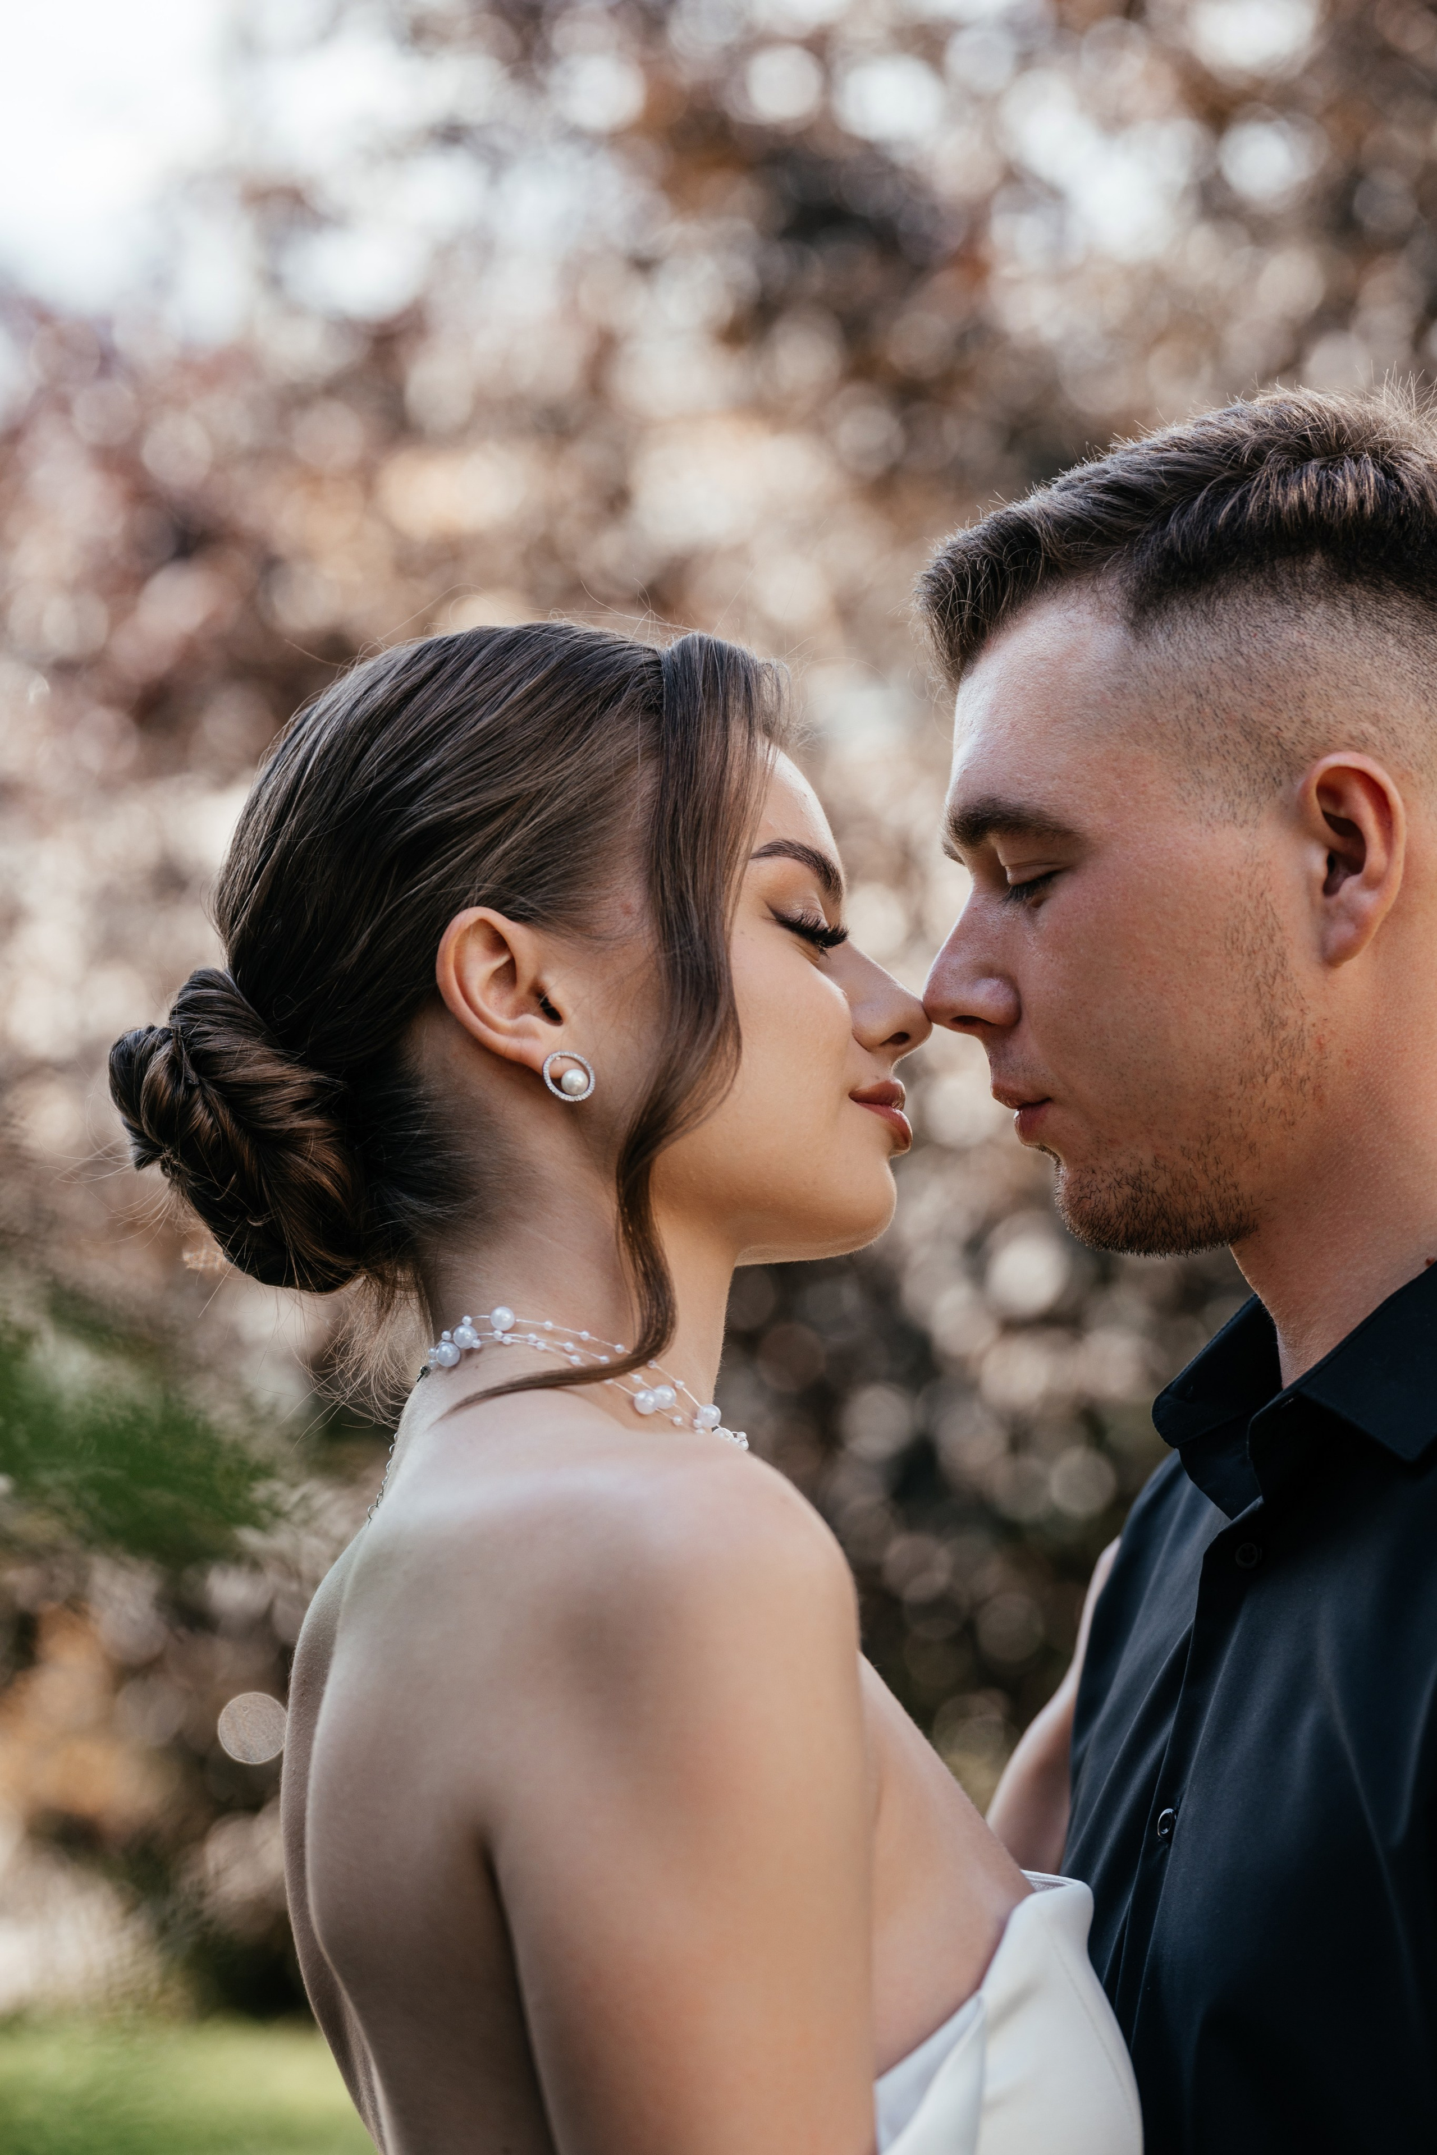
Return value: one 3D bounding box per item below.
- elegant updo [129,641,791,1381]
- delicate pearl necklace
[{"bbox_3d":[-0.084,-0.024,1.970,0.230,0.240,0.168,-6,1,-13],"label":"elegant updo"},{"bbox_3d":[-0.051,0.108,1.970,0.137,0.070,0.122,0,0,-25],"label":"delicate pearl necklace"}]

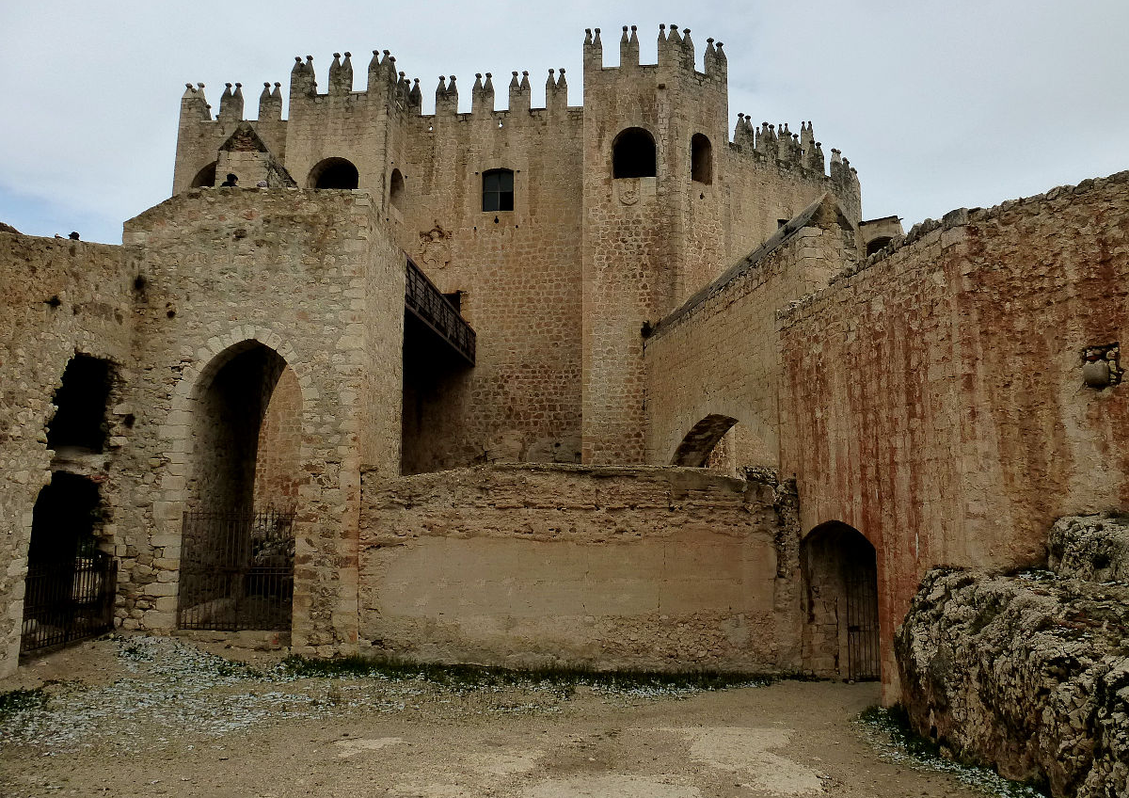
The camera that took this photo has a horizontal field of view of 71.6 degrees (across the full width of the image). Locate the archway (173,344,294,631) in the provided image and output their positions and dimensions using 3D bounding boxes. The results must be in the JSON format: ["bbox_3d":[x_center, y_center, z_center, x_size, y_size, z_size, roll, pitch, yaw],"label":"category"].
[{"bbox_3d":[-5.638,1.502,14.121,2.013,5.085,0.800,0,-6,2],"label":"archway"}]

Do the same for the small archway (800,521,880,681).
[{"bbox_3d":[4.709,3.344,12.734,0.650,2.703,2.155,1,-6,-15],"label":"small archway"}]

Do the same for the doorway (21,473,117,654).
[{"bbox_3d":[-7.928,2.484,12.285,0.600,2.590,2.533,0,-6,-2],"label":"doorway"}]

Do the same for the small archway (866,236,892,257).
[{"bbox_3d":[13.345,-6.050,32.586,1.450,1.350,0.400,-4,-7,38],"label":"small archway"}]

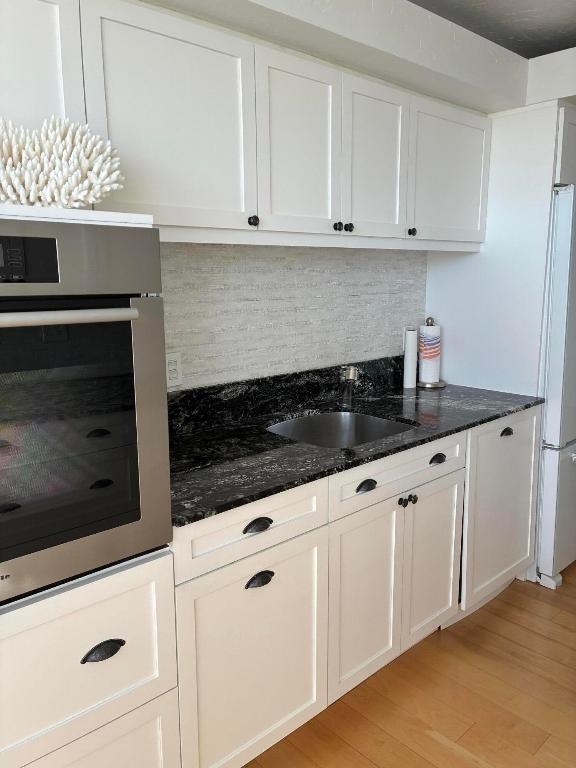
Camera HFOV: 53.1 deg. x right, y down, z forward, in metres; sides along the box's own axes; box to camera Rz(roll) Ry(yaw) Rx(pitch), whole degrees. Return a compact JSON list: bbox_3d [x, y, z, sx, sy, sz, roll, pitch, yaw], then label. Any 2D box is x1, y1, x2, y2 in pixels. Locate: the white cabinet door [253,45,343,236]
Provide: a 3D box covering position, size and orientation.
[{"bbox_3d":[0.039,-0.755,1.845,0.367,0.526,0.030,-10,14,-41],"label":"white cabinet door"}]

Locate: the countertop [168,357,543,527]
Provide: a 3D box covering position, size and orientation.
[{"bbox_3d":[0.217,0.079,2.139,1.870,0.169,0.649,-10,14,-40],"label":"countertop"}]

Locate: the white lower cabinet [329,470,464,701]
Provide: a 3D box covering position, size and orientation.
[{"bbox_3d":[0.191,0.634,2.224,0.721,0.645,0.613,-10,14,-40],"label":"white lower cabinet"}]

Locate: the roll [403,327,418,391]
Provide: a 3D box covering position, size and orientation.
[{"bbox_3d":[0.595,-0.124,2.775,0.062,0.285,0.062,0,11,0],"label":"roll"}]

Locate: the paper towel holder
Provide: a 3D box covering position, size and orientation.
[{"bbox_3d":[0.708,-0.157,2.817,0.144,0.334,0.144,-10,14,-40],"label":"paper towel holder"}]

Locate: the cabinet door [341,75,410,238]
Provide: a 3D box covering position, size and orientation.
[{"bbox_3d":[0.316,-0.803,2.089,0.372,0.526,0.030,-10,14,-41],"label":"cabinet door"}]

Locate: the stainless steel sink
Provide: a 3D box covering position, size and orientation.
[{"bbox_3d":[0.187,0.261,2.117,0.490,0.190,0.445,-10,14,-40],"label":"stainless steel sink"}]

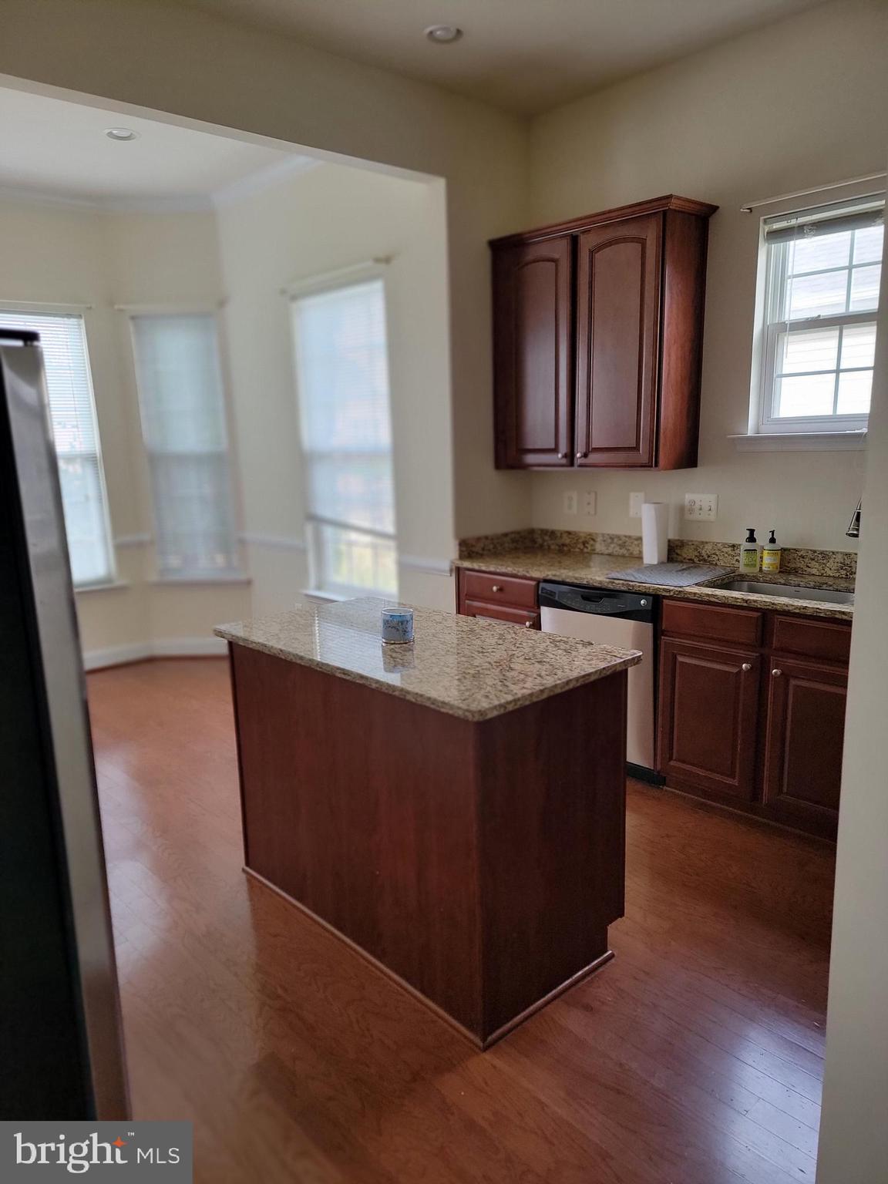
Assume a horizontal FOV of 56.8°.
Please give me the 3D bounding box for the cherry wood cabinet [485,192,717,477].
[{"bbox_3d":[0.712,-1.141,3.884,0.350,1.097,1.035,-12,15,-41],"label":"cherry wood cabinet"}]

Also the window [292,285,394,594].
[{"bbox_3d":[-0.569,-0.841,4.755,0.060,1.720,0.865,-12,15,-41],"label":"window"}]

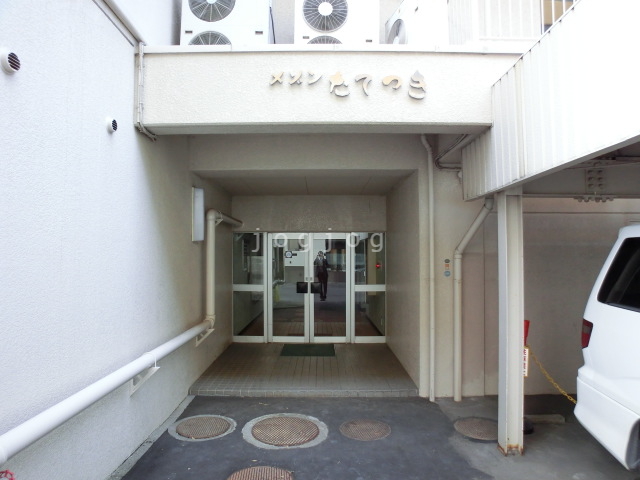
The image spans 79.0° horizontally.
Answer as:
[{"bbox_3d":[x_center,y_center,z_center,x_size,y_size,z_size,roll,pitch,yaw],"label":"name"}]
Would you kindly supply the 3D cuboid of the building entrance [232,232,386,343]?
[{"bbox_3d":[-0.185,0.849,6.870,2.730,1.960,0.120,0,-2,0],"label":"building entrance"}]

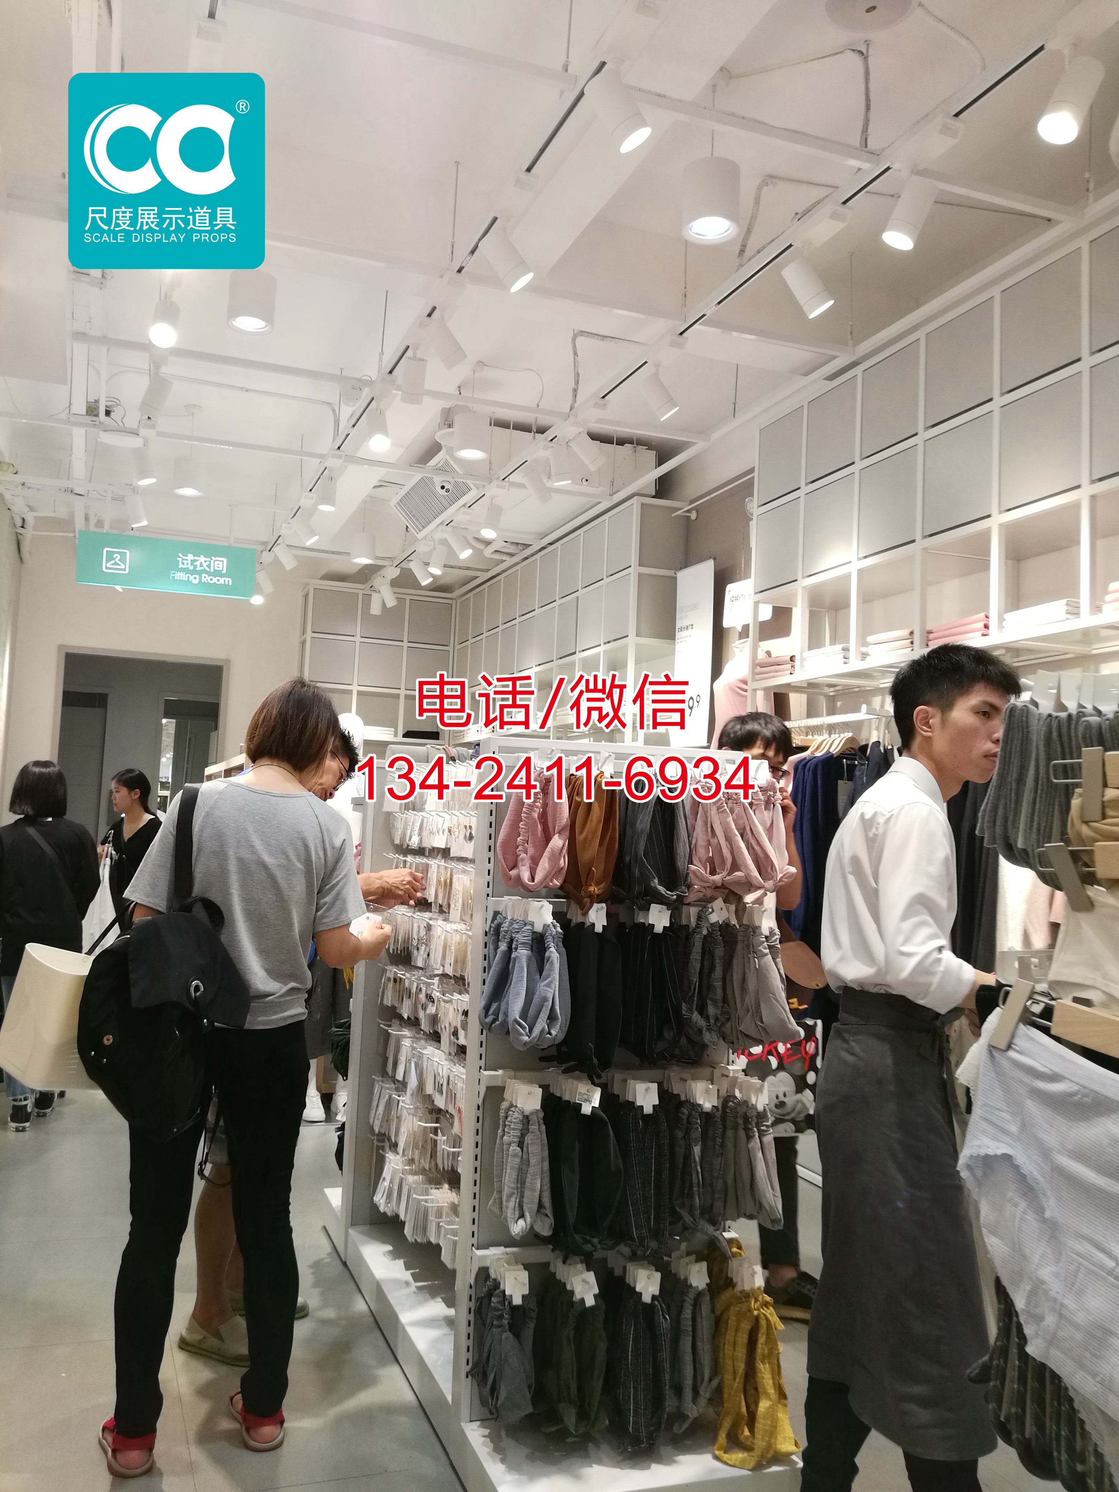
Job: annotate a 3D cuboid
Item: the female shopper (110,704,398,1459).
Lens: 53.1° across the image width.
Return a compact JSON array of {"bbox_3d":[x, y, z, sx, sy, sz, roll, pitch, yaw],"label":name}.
[{"bbox_3d":[-0.700,0.686,2.597,0.540,1.670,0.460,3,-4,-8],"label":"female shopper"}]

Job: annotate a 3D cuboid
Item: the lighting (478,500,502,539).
[{"bbox_3d":[-0.336,-1.137,5.667,0.083,0.152,0.083,-1,-26,34],"label":"lighting"}]

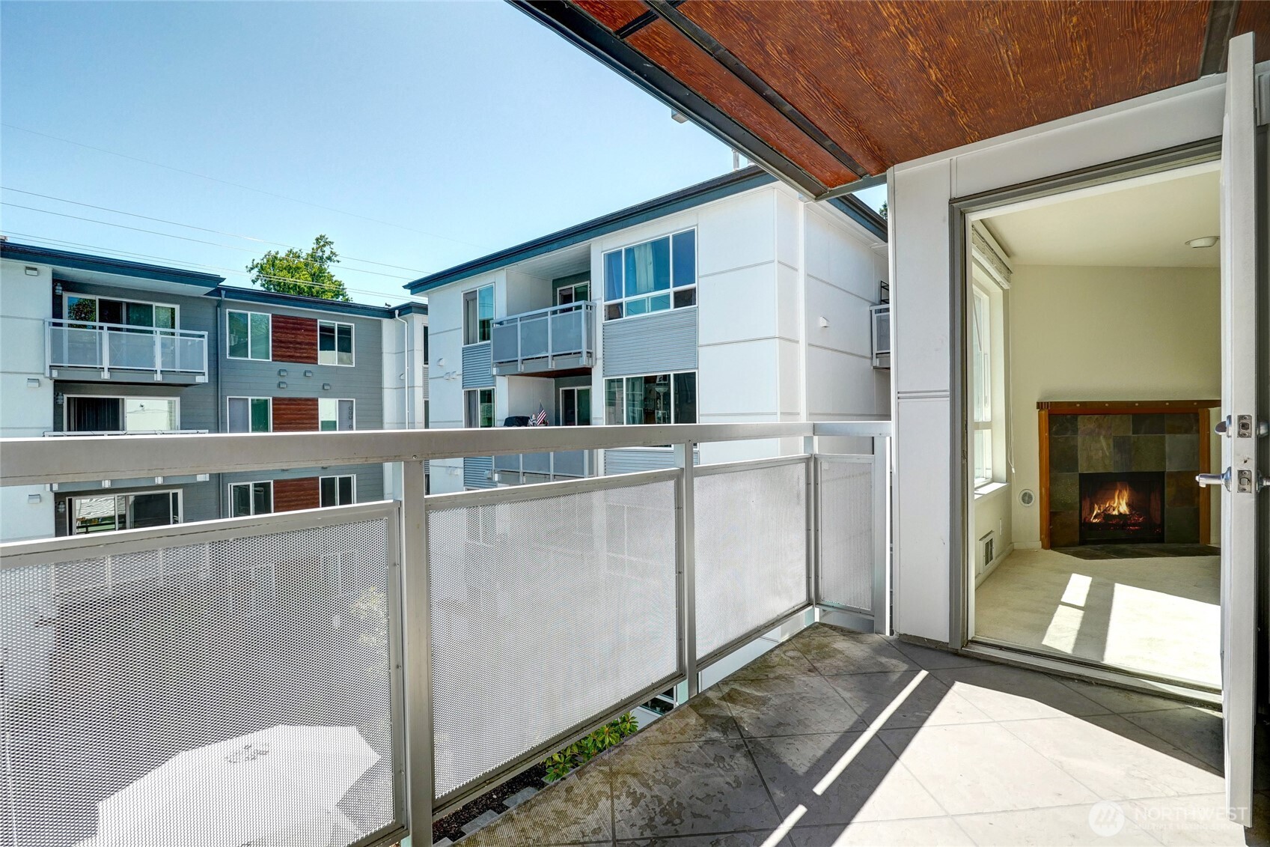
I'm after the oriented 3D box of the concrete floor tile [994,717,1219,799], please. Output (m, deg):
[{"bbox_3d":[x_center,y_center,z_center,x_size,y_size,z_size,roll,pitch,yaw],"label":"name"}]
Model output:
[{"bbox_3d":[1.565,1.092,1.847,0.455,0.030,0.455,-2,-1,-3],"label":"concrete floor tile"}]

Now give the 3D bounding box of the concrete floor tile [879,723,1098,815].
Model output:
[{"bbox_3d":[1.101,1.107,1.819,0.455,0.030,0.455,-2,-1,-3],"label":"concrete floor tile"}]

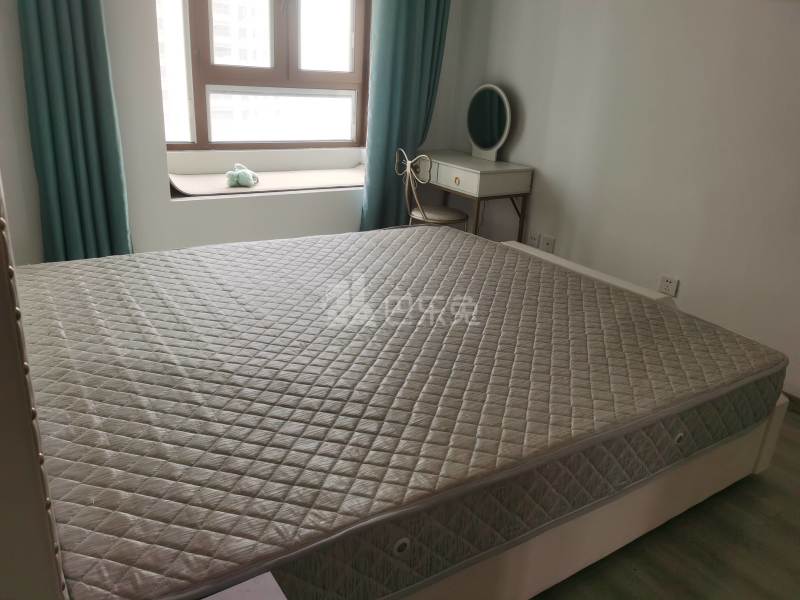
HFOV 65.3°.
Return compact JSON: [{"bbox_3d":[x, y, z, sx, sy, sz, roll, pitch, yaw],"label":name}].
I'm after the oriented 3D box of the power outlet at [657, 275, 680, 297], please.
[{"bbox_3d":[1.276,-0.068,2.973,0.012,0.086,0.086,-10,24,-32],"label":"power outlet"}]

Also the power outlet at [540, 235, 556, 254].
[{"bbox_3d":[0.844,-0.318,3.572,0.012,0.086,0.086,-10,24,-32],"label":"power outlet"}]

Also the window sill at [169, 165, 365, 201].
[{"bbox_3d":[-0.764,-0.723,3.903,1.470,0.050,0.650,-10,24,-32],"label":"window sill"}]

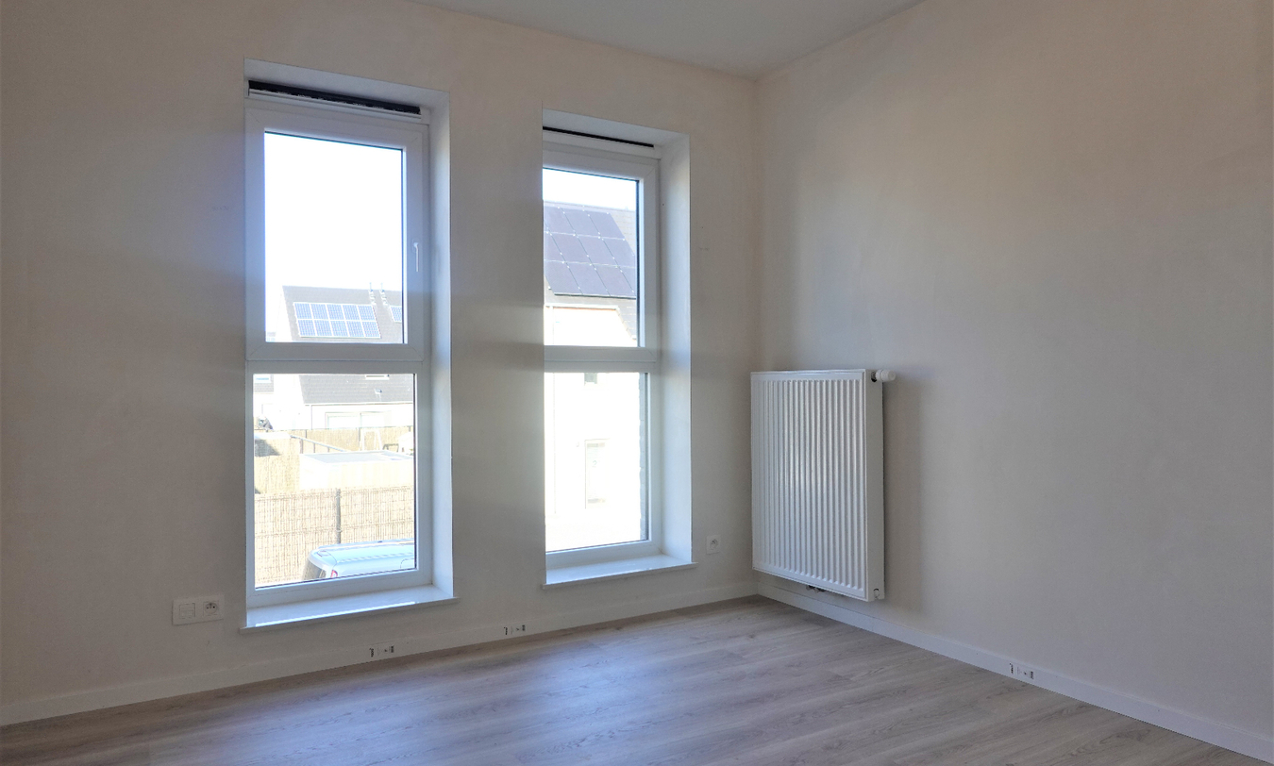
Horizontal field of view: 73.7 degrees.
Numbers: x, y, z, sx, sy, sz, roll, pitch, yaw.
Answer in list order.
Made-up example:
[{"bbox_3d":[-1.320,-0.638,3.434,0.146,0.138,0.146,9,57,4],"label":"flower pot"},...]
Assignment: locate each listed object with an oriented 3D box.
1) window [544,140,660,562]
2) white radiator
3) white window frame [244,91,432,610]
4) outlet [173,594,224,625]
[{"bbox_3d":[-0.211,-0.123,3.952,0.735,1.915,0.080,0,0,-31],"label":"window"},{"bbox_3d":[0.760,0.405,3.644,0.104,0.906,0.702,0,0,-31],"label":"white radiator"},{"bbox_3d":[-1.182,-0.120,3.365,0.735,1.923,0.080,0,0,-31],"label":"white window frame"},{"bbox_3d":[-1.475,0.764,2.858,0.154,0.086,0.012,0,0,-31],"label":"outlet"}]

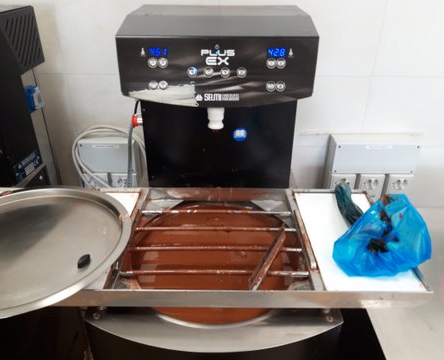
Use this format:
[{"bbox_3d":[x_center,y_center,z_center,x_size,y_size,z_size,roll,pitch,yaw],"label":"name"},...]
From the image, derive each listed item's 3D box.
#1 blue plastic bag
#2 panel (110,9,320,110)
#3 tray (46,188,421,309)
[{"bbox_3d":[0.301,0.090,0.710,0.174,0.113,0.169,0,29,0],"label":"blue plastic bag"},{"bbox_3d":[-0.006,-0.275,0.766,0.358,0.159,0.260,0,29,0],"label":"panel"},{"bbox_3d":[-0.010,0.127,0.782,0.751,0.041,0.342,0,29,0],"label":"tray"}]

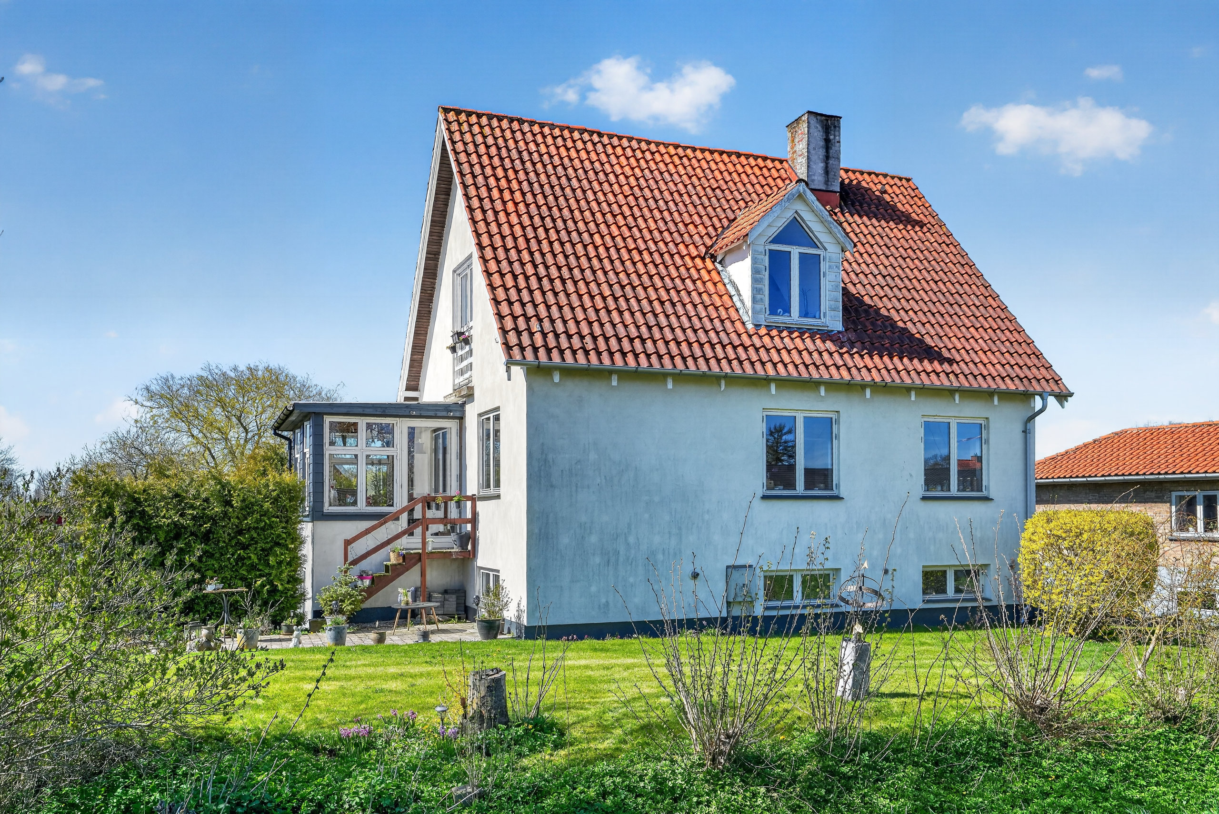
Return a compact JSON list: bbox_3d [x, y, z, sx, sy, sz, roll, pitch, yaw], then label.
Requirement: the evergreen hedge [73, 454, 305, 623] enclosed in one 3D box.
[{"bbox_3d":[-6.600,2.154,16.130,3.350,2.600,1.200,1,-3,-22],"label":"evergreen hedge"}]

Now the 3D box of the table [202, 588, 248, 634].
[{"bbox_3d":[-5.577,3.013,14.750,0.650,0.730,0.650,1,-3,-21],"label":"table"}]

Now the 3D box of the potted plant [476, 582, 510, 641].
[{"bbox_3d":[-1.648,2.881,14.300,0.460,0.830,0.440,0,-3,0],"label":"potted plant"}]

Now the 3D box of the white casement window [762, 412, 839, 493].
[{"bbox_3d":[2.995,0.708,15.900,1.370,1.290,0.120,1,-3,-22],"label":"white casement window"}]

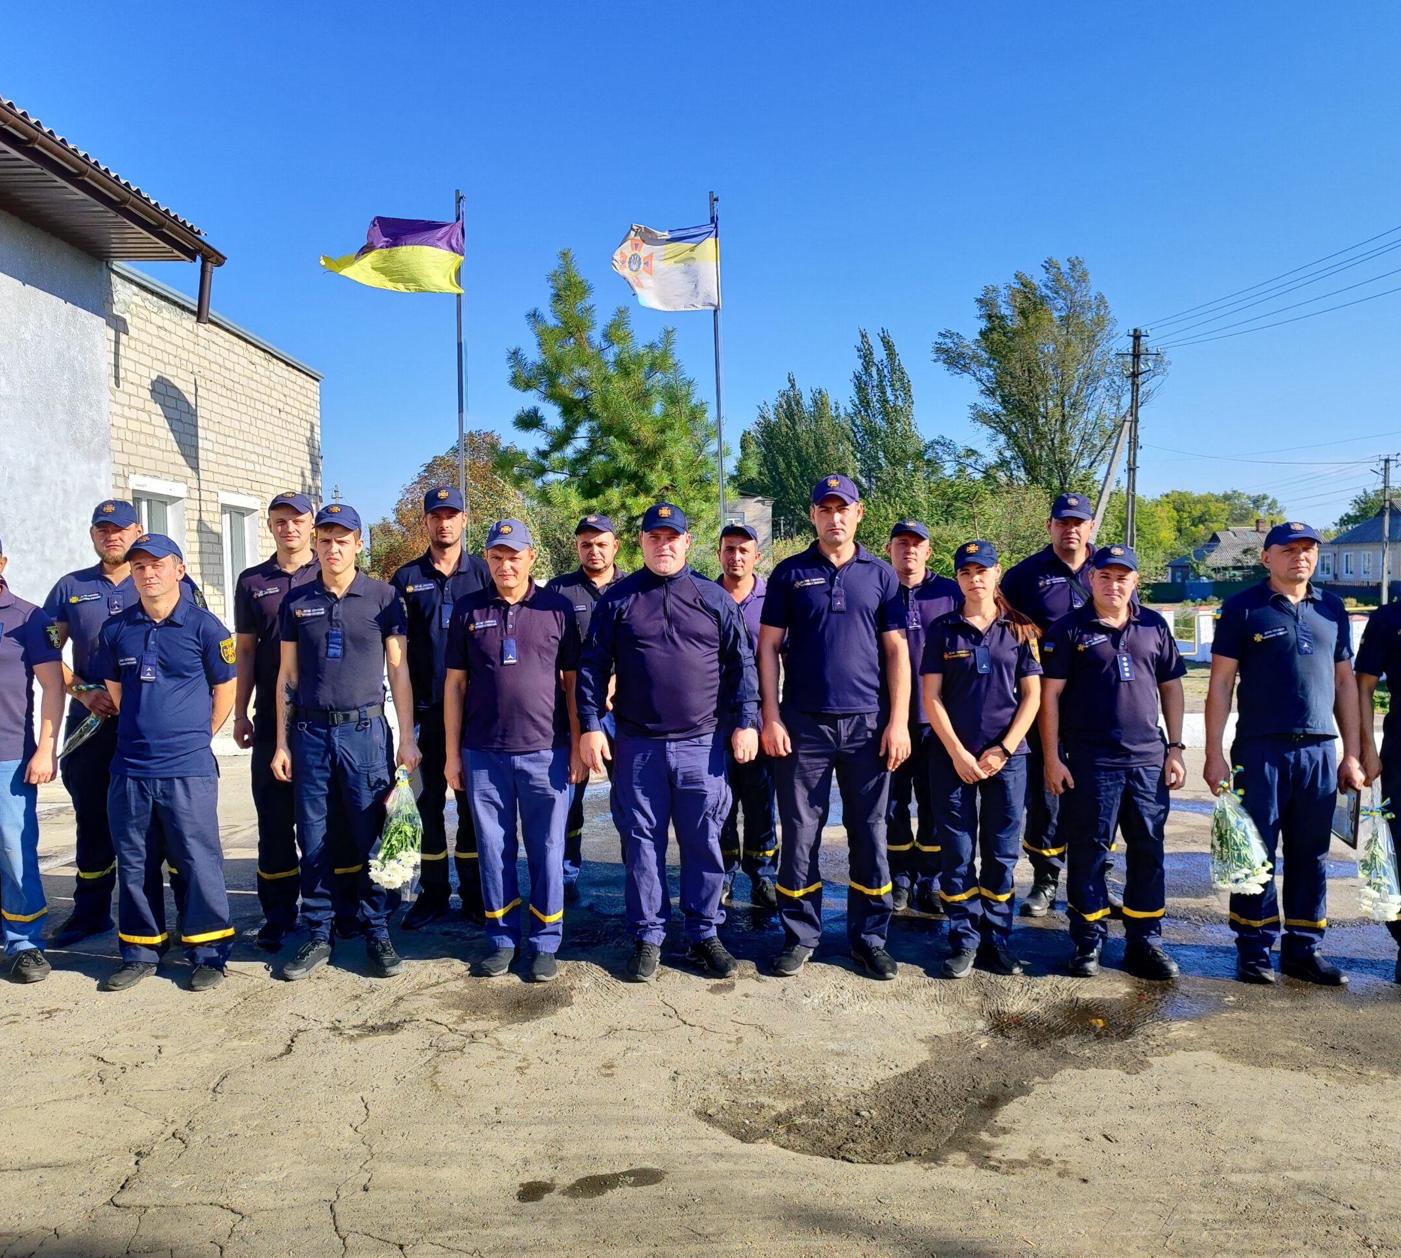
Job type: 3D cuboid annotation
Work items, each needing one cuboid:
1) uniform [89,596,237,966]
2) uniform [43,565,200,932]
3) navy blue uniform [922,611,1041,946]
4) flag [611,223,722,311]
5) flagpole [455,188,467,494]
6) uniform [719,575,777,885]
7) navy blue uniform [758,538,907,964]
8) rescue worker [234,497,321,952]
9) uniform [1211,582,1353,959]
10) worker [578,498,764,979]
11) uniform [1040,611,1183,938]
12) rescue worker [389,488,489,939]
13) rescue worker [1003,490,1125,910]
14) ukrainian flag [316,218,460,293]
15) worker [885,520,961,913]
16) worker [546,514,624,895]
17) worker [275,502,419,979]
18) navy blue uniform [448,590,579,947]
[{"bbox_3d":[-2.077,0.578,4.513,0.510,1.440,0.330,0,3,0],"label":"uniform"},{"bbox_3d":[-2.481,0.503,4.998,0.570,1.550,0.360,0,3,-5],"label":"uniform"},{"bbox_3d":[1.108,0.584,4.584,0.470,1.330,0.300,0,3,8],"label":"navy blue uniform"},{"bbox_3d":[-0.372,-3.739,12.000,1.150,0.900,0.300,0,3,0],"label":"flag"},{"bbox_3d":[-2.609,-1.910,12.721,0.090,5.726,0.080,0,3,0],"label":"flagpole"},{"bbox_3d":[0.175,0.478,5.449,0.520,1.463,0.300,0,3,0],"label":"uniform"},{"bbox_3d":[0.519,0.470,4.542,0.560,1.607,0.320,0,3,0],"label":"navy blue uniform"},{"bbox_3d":[-1.740,0.373,4.940,0.540,1.891,0.360,0,3,-2],"label":"rescue worker"},{"bbox_3d":[2.221,0.547,4.445,0.550,1.448,0.320,-1,3,-6],"label":"uniform"},{"bbox_3d":[-0.126,0.434,4.566,0.680,1.842,0.400,0,3,0],"label":"worker"},{"bbox_3d":[1.662,0.596,4.683,0.550,1.387,0.340,0,3,6],"label":"uniform"},{"bbox_3d":[-1.153,0.326,5.155,0.560,1.916,0.380,-1,3,-10],"label":"rescue worker"},{"bbox_3d":[1.685,0.320,5.313,0.620,1.884,0.400,0,3,7],"label":"rescue worker"},{"bbox_3d":[-3.341,-4.035,12.566,1.580,0.823,0.350,0,3,5],"label":"ukrainian flag"},{"bbox_3d":[0.998,0.400,5.482,0.530,1.825,0.360,0,3,7],"label":"worker"},{"bbox_3d":[-0.497,0.359,5.551,0.540,1.805,0.370,-1,3,-5],"label":"worker"},{"bbox_3d":[-1.407,0.432,4.581,0.530,1.843,0.360,0,3,0],"label":"worker"},{"bbox_3d":[-0.730,0.547,4.548,0.520,1.456,0.310,-1,3,-6],"label":"navy blue uniform"}]

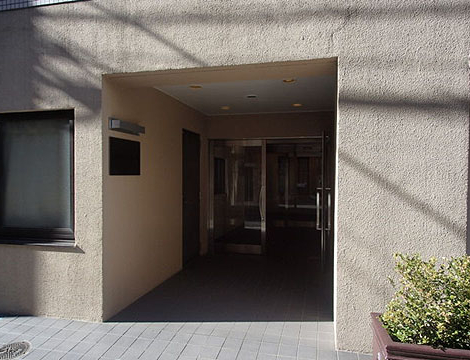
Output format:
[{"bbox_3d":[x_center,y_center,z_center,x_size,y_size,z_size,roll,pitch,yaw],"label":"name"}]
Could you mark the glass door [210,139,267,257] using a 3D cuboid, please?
[{"bbox_3d":[0.036,0.313,6.441,1.071,2.109,0.070,1,1,14],"label":"glass door"}]

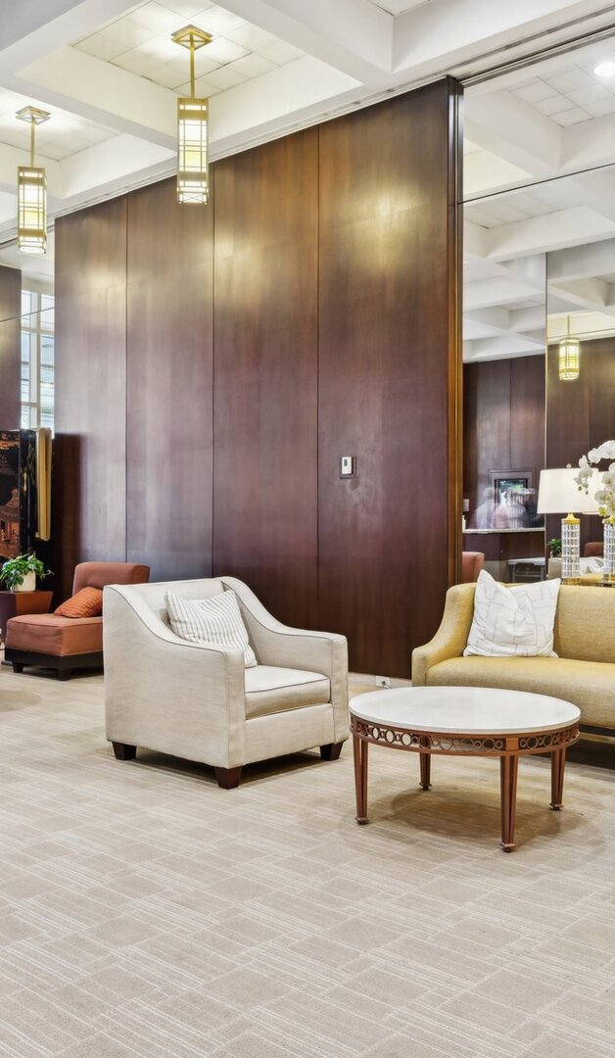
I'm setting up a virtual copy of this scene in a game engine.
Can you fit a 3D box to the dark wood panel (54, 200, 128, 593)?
[{"bbox_3d":[-2.049,-1.006,8.861,1.128,4.127,0.080,0,0,40],"label":"dark wood panel"}]

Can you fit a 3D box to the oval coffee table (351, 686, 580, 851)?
[{"bbox_3d":[0.614,0.922,3.680,0.930,0.442,0.835,0,0,40],"label":"oval coffee table"}]

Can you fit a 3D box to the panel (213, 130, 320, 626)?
[{"bbox_3d":[-0.347,-1.019,7.669,1.158,4.284,0.060,0,0,40],"label":"panel"}]

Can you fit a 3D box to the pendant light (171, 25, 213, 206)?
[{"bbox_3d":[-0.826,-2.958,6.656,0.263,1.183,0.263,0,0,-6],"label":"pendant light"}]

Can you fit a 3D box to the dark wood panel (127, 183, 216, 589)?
[{"bbox_3d":[-1.246,-1.022,8.409,1.170,4.290,0.060,0,0,40],"label":"dark wood panel"}]

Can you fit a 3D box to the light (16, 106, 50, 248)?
[{"bbox_3d":[-2.290,-2.880,7.730,0.280,1.180,0.280,0,0,-12],"label":"light"}]

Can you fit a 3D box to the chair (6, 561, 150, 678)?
[{"bbox_3d":[-1.860,0.723,7.502,0.760,0.840,0.830,0,0,40],"label":"chair"}]

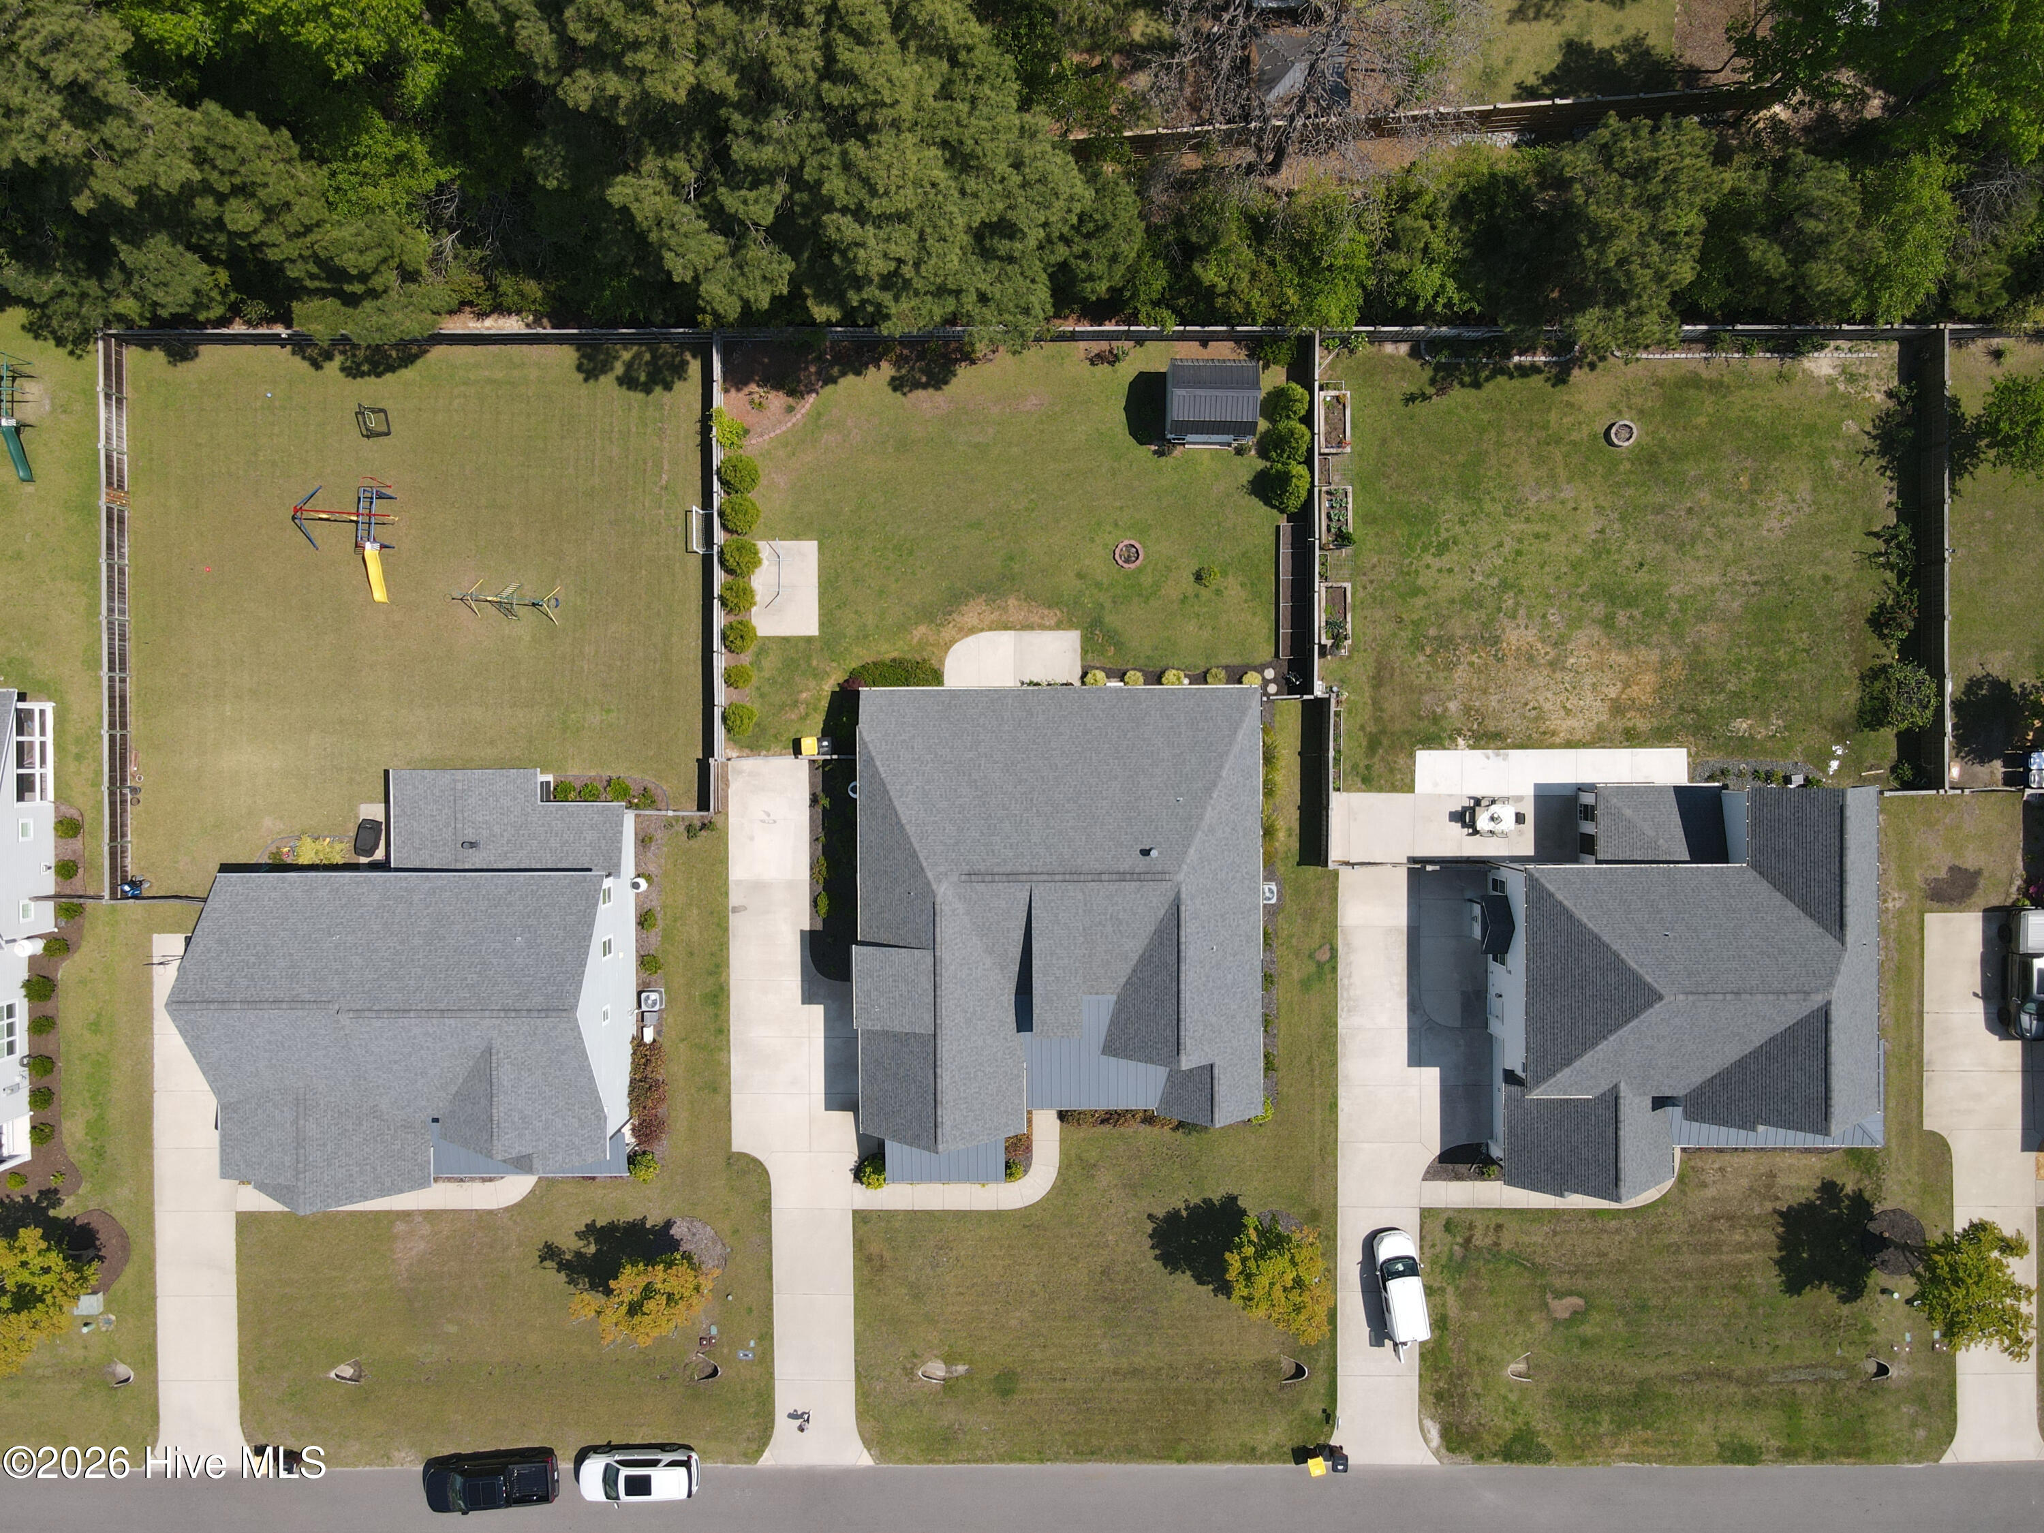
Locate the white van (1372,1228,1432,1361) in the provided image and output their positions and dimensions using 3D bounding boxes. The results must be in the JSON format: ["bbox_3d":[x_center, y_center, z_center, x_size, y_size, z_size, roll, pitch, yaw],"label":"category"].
[{"bbox_3d":[17.152,23.354,63.919,1.840,1.860,4.720,-10,91,0],"label":"white van"}]

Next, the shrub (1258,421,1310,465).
[{"bbox_3d":[11.928,-14.543,63.580,2.081,1.600,1.938,0,91,0],"label":"shrub"}]

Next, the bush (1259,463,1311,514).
[{"bbox_3d":[11.904,-12.441,63.455,2.077,1.900,2.291,0,91,0],"label":"bush"}]

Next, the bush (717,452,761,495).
[{"bbox_3d":[-12.651,-13.117,63.525,1.903,1.550,1.831,0,91,0],"label":"bush"}]

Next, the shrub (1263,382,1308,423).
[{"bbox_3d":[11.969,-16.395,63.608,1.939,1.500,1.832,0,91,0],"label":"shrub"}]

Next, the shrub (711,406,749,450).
[{"bbox_3d":[-13.040,-15.091,63.325,1.683,1.900,1.933,0,91,0],"label":"shrub"}]

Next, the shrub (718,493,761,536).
[{"bbox_3d":[-12.638,-11.295,63.546,1.867,1.550,1.903,0,91,0],"label":"shrub"}]

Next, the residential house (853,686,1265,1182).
[{"bbox_3d":[1.676,7.357,60.698,17.136,7.800,21.463,0,91,0],"label":"residential house"}]

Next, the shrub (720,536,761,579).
[{"bbox_3d":[-12.606,-9.383,63.569,1.939,1.550,1.795,0,91,0],"label":"shrub"}]

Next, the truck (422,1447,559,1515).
[{"bbox_3d":[-23.927,32.279,63.832,5.880,1.930,2.080,-5,91,0],"label":"truck"}]

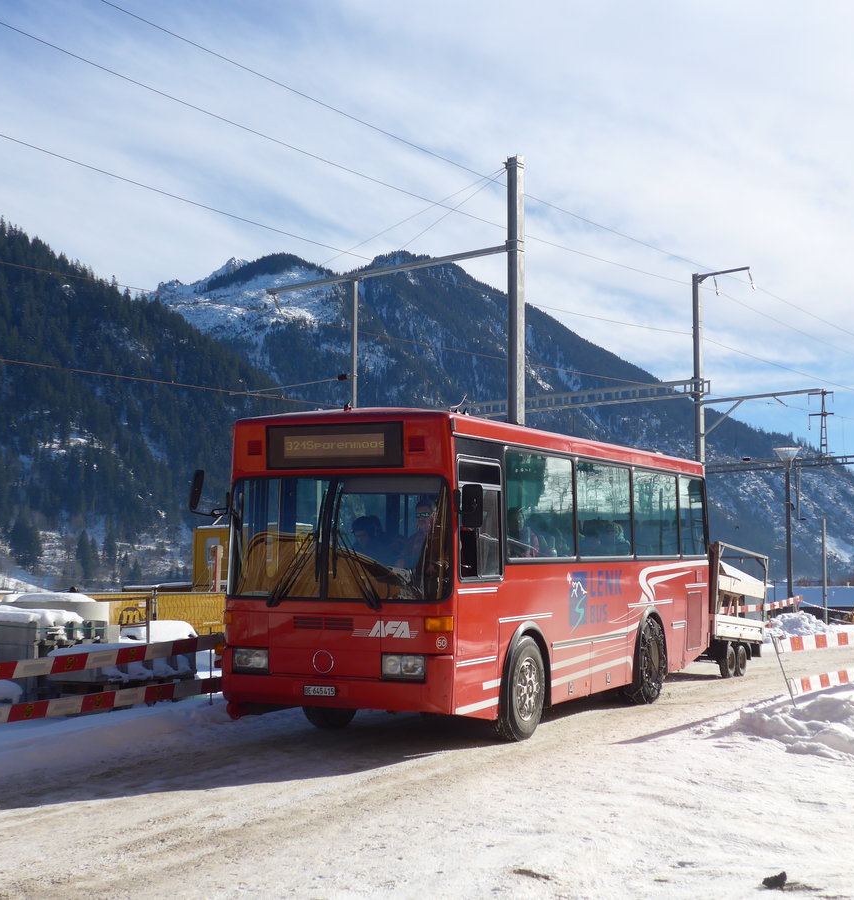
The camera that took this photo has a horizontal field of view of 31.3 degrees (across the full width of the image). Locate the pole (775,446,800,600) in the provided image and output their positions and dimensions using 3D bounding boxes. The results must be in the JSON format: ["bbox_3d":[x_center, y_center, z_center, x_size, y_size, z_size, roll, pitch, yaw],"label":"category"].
[{"bbox_3d":[12.367,2.761,52.000,0.850,5.780,0.850,5,-7,-44],"label":"pole"}]

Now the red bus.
[{"bbox_3d":[1.014,1.440,17.741,2.330,3.130,8.910,-1,-4,25],"label":"red bus"}]

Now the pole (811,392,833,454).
[{"bbox_3d":[19.236,-1.274,74.000,0.400,3.190,1.350,5,-7,-44],"label":"pole"}]

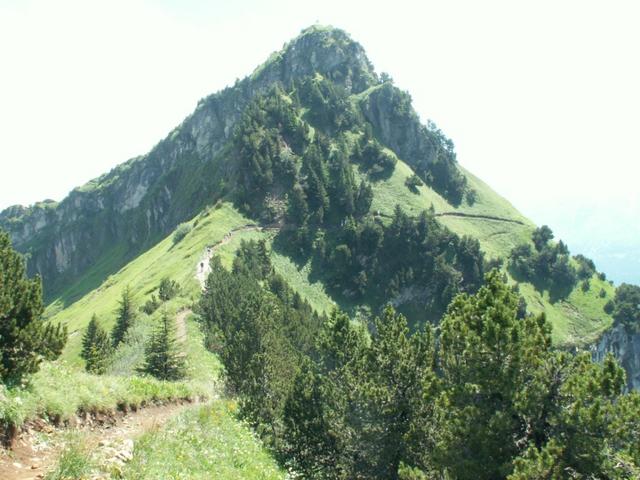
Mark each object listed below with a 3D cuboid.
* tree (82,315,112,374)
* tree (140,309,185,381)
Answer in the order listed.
[{"bbox_3d":[-7.944,3.714,23.000,1.100,2.180,1.100,0,1,0],"label":"tree"},{"bbox_3d":[-5.111,3.391,21.000,1.390,2.340,1.390,0,1,0],"label":"tree"}]

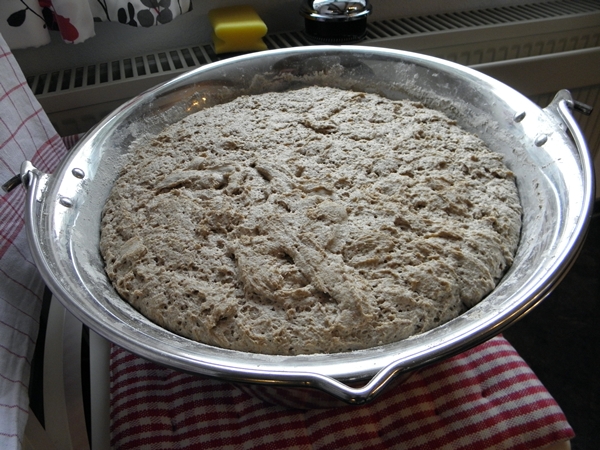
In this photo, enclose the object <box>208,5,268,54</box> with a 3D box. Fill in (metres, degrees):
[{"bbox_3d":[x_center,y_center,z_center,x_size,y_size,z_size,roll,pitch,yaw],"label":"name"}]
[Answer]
[{"bbox_3d":[-0.090,-0.280,0.702,0.072,0.046,0.089,-11,41,-10],"label":"object"}]

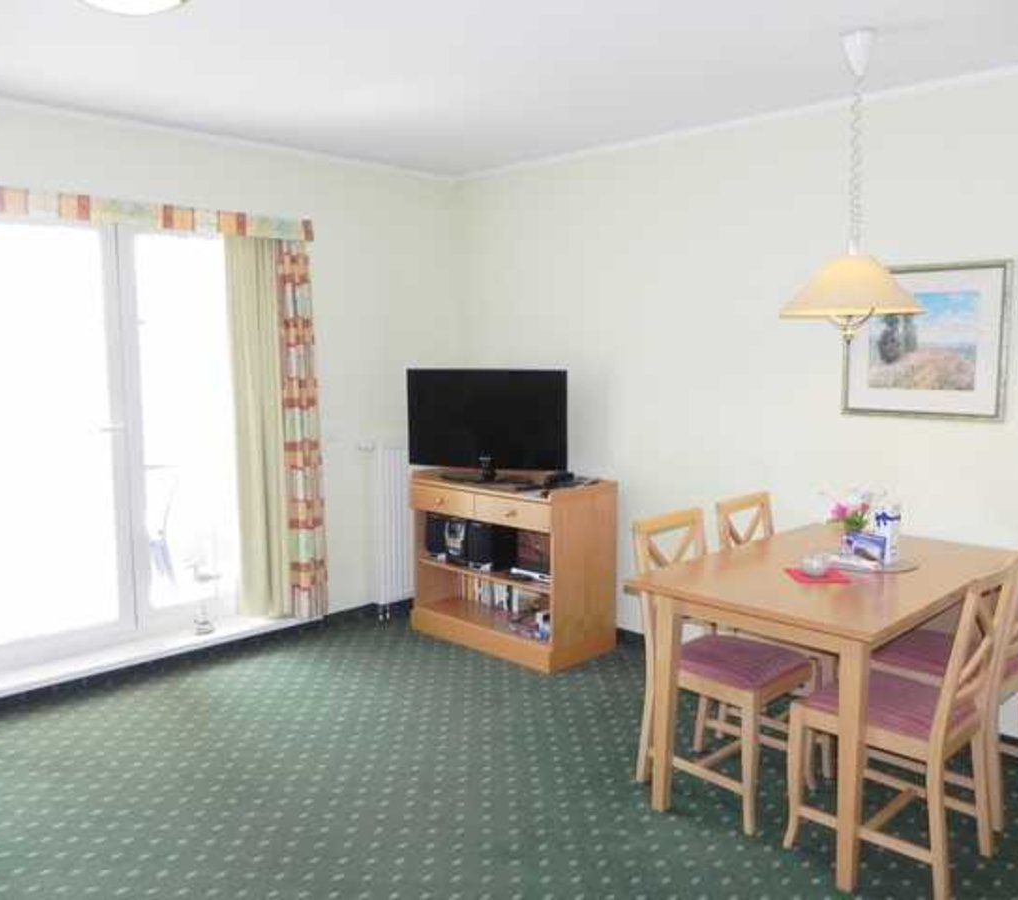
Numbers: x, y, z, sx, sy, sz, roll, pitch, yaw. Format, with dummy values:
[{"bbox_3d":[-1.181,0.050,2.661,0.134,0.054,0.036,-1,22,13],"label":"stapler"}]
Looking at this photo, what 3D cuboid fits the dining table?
[{"bbox_3d":[1.111,0.770,3.131,0.790,0.755,1.340,6,9,44],"label":"dining table"}]

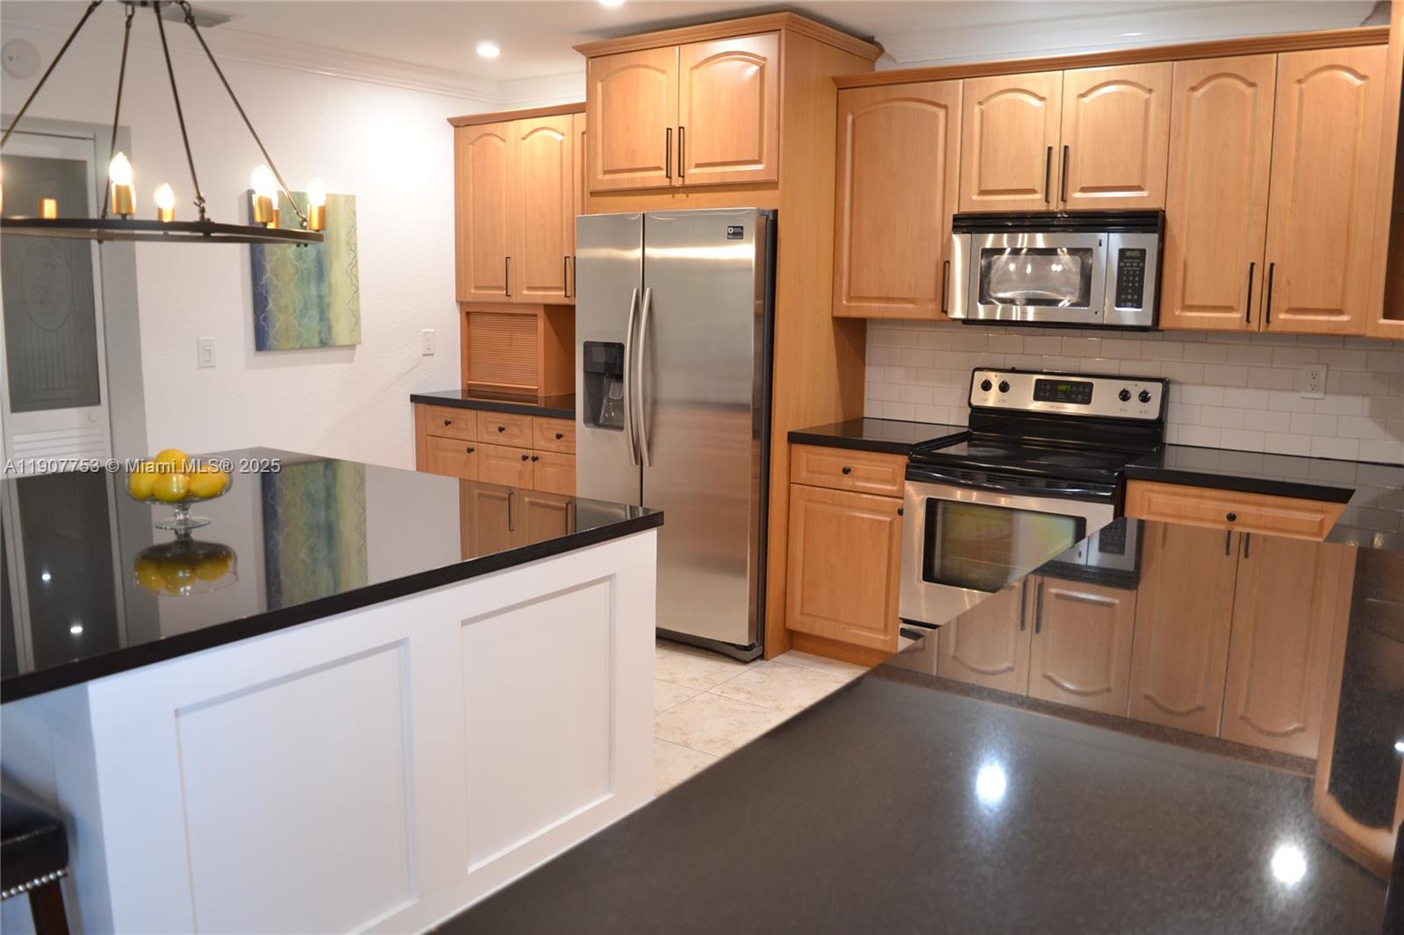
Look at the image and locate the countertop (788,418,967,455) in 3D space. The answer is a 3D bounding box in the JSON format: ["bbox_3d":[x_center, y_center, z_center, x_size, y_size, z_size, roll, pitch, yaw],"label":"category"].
[{"bbox_3d":[0.757,-0.137,4.394,0.526,0.044,0.662,7,12,33],"label":"countertop"}]

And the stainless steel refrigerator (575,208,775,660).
[{"bbox_3d":[0.046,-0.189,4.680,0.910,1.790,0.860,7,12,33],"label":"stainless steel refrigerator"}]

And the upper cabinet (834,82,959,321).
[{"bbox_3d":[0.866,-1.077,4.378,0.524,0.911,0.335,7,12,33],"label":"upper cabinet"}]

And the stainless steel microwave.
[{"bbox_3d":[1.382,-0.758,4.045,0.762,0.410,0.400,7,12,33],"label":"stainless steel microwave"}]

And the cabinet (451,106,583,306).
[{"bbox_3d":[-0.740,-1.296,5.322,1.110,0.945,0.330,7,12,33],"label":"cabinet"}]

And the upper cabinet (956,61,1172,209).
[{"bbox_3d":[1.405,-1.214,3.995,0.759,0.493,0.335,7,12,33],"label":"upper cabinet"}]

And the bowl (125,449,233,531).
[{"bbox_3d":[-1.248,0.046,2.512,0.254,0.180,0.254,1,10,0],"label":"bowl"}]

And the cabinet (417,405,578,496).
[{"bbox_3d":[-0.804,0.138,5.396,1.150,0.893,0.625,7,12,33],"label":"cabinet"}]

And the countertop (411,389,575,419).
[{"bbox_3d":[-0.817,-0.324,5.317,1.185,0.043,0.665,7,12,33],"label":"countertop"}]

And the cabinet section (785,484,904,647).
[{"bbox_3d":[0.734,0.356,4.351,0.529,0.608,0.580,7,12,35],"label":"cabinet section"}]

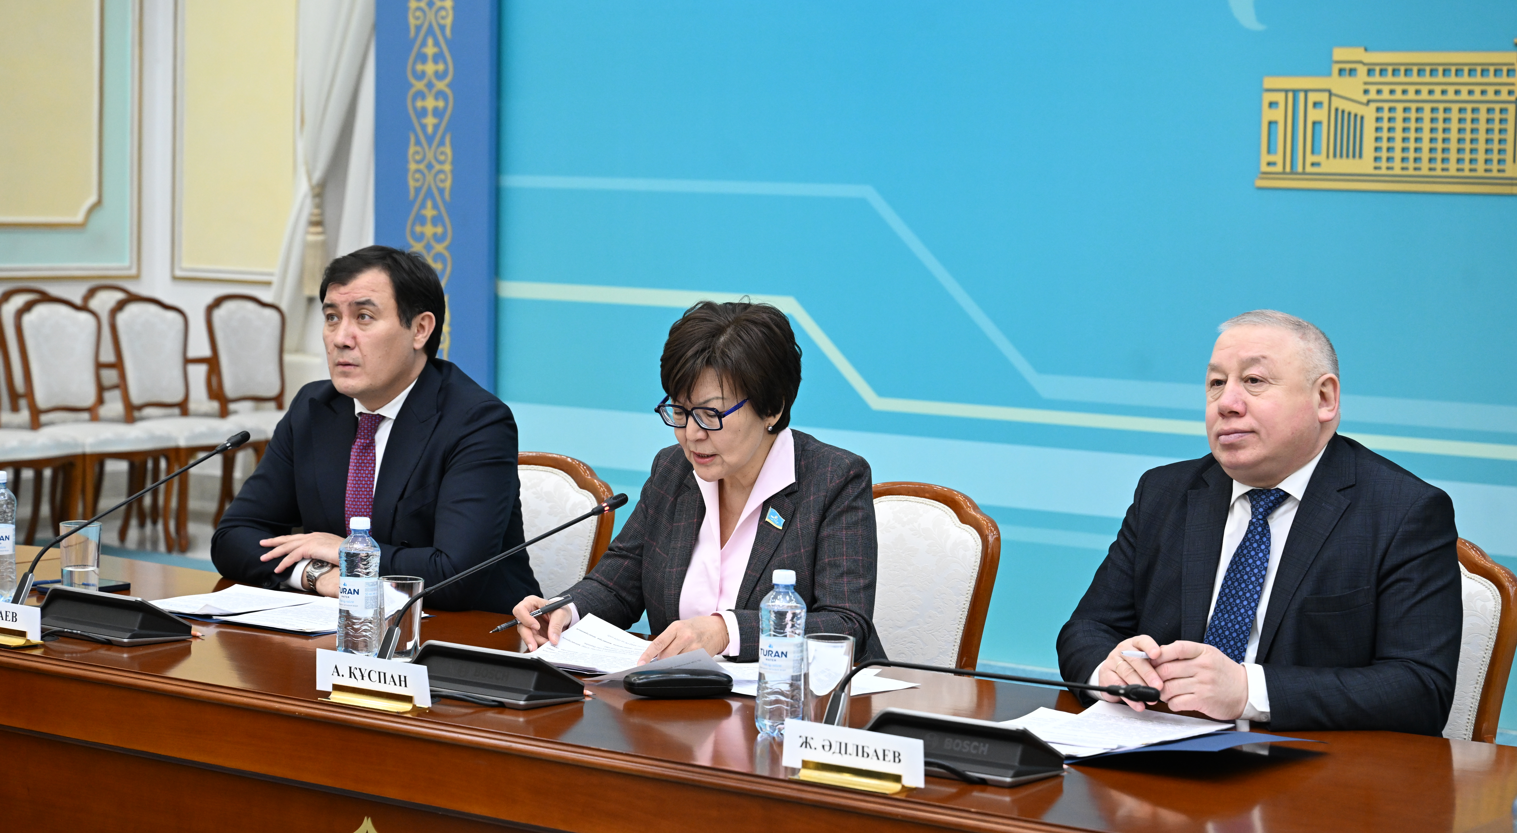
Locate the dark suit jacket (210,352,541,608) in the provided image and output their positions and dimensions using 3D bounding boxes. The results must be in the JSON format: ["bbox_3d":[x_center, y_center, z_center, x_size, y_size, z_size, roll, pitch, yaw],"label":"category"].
[{"bbox_3d":[-0.651,0.210,5.178,0.590,0.650,0.600,5,5,34],"label":"dark suit jacket"}]

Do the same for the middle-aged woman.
[{"bbox_3d":[-0.072,0.459,4.706,0.570,1.290,0.780,4,5,29],"label":"middle-aged woman"}]

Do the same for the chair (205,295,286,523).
[{"bbox_3d":[-1.996,-0.013,12.091,0.560,0.960,0.480,5,5,34],"label":"chair"}]

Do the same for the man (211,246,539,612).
[{"bbox_3d":[-0.670,0.377,5.153,0.600,1.350,0.740,5,5,34],"label":"man"}]

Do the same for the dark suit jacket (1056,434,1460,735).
[{"bbox_3d":[0.727,0.334,4.279,0.600,0.640,0.600,4,5,31],"label":"dark suit jacket"}]

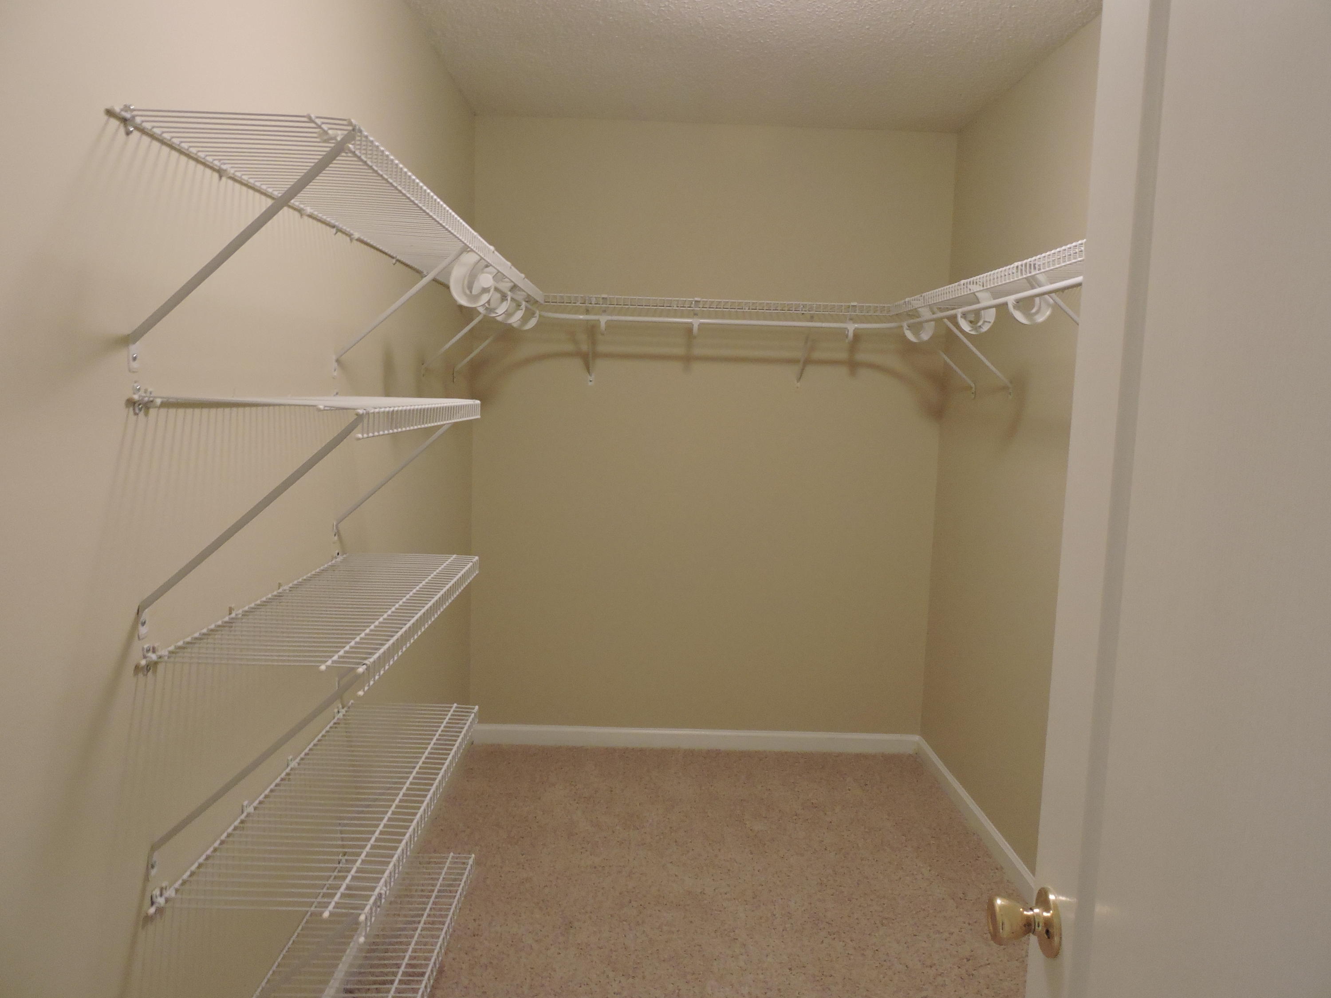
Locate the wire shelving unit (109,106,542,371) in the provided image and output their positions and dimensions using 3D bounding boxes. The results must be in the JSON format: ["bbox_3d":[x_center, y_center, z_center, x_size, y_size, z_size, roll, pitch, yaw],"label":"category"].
[{"bbox_3d":[-0.566,-0.446,2.204,0.307,0.333,2.088,2,7,-1],"label":"wire shelving unit"}]

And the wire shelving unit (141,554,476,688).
[{"bbox_3d":[-0.575,0.194,1.693,0.307,0.048,0.867,2,7,-1],"label":"wire shelving unit"}]

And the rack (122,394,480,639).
[{"bbox_3d":[-0.569,-0.020,1.675,0.307,0.334,0.881,2,7,-1],"label":"rack"}]

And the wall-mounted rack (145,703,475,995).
[{"bbox_3d":[-0.592,0.700,1.761,0.307,0.354,0.881,2,7,-1],"label":"wall-mounted rack"}]

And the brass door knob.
[{"bbox_3d":[0.355,0.420,0.919,0.059,0.066,0.066,2,7,3],"label":"brass door knob"}]

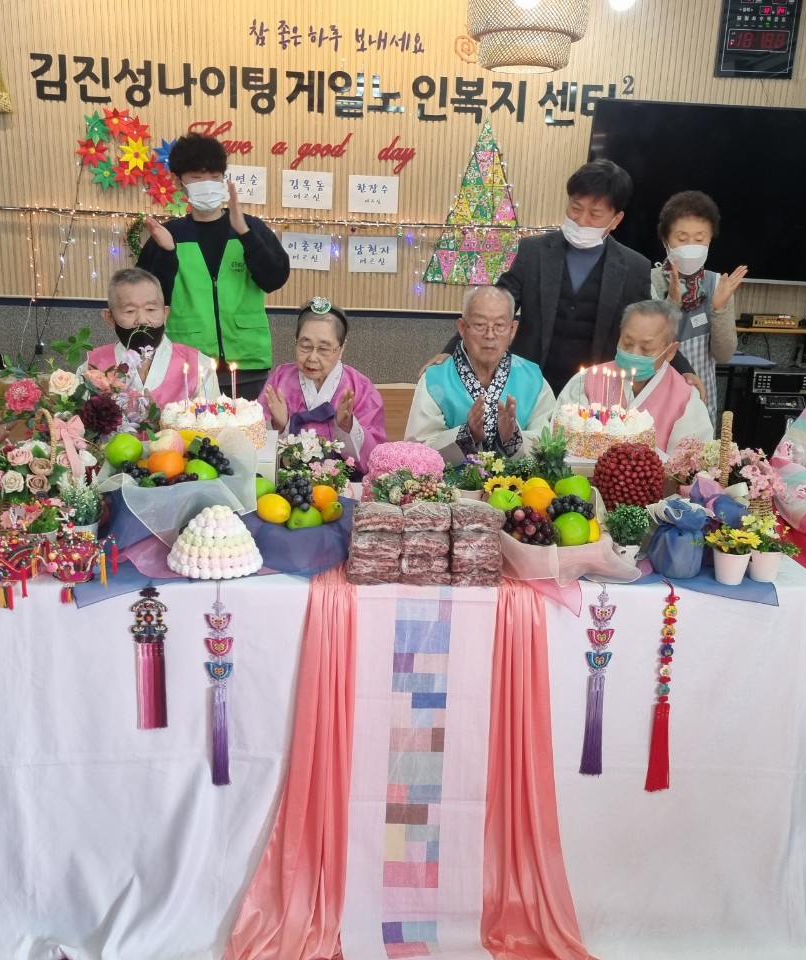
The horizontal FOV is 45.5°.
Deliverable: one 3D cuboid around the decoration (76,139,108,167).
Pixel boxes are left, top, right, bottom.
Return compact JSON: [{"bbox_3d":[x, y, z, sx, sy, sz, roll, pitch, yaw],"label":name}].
[{"bbox_3d":[-1.725,-1.814,5.324,0.175,0.158,0.040,1,16,-4],"label":"decoration"}]

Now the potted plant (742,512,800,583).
[{"bbox_3d":[0.795,0.136,2.098,0.122,0.150,0.115,2,16,0],"label":"potted plant"}]

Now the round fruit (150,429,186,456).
[{"bbox_3d":[-0.544,-0.084,2.220,0.082,0.076,0.082,2,17,-1],"label":"round fruit"}]

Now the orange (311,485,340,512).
[{"bbox_3d":[-0.173,0.042,2.129,0.064,0.062,0.064,1,16,-4],"label":"orange"}]

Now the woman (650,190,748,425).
[{"bbox_3d":[0.939,-0.170,3.273,0.440,1.550,0.380,4,16,6],"label":"woman"}]

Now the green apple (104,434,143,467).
[{"bbox_3d":[-0.624,-0.066,2.155,0.082,0.078,0.082,2,16,0],"label":"green apple"}]

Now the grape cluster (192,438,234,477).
[{"bbox_3d":[-0.434,-0.051,2.190,0.097,0.088,0.080,2,16,0],"label":"grape cluster"}]

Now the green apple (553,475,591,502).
[{"bbox_3d":[0.379,0.026,2.147,0.081,0.074,0.081,1,16,-4],"label":"green apple"}]

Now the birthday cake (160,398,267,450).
[{"bbox_3d":[-0.443,-0.135,2.249,0.245,0.100,0.245,1,16,-4],"label":"birthday cake"}]

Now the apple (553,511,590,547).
[{"bbox_3d":[0.368,0.105,2.090,0.080,0.074,0.080,2,17,-1],"label":"apple"}]

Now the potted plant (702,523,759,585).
[{"bbox_3d":[0.709,0.153,2.064,0.115,0.118,0.105,1,16,-4],"label":"potted plant"}]

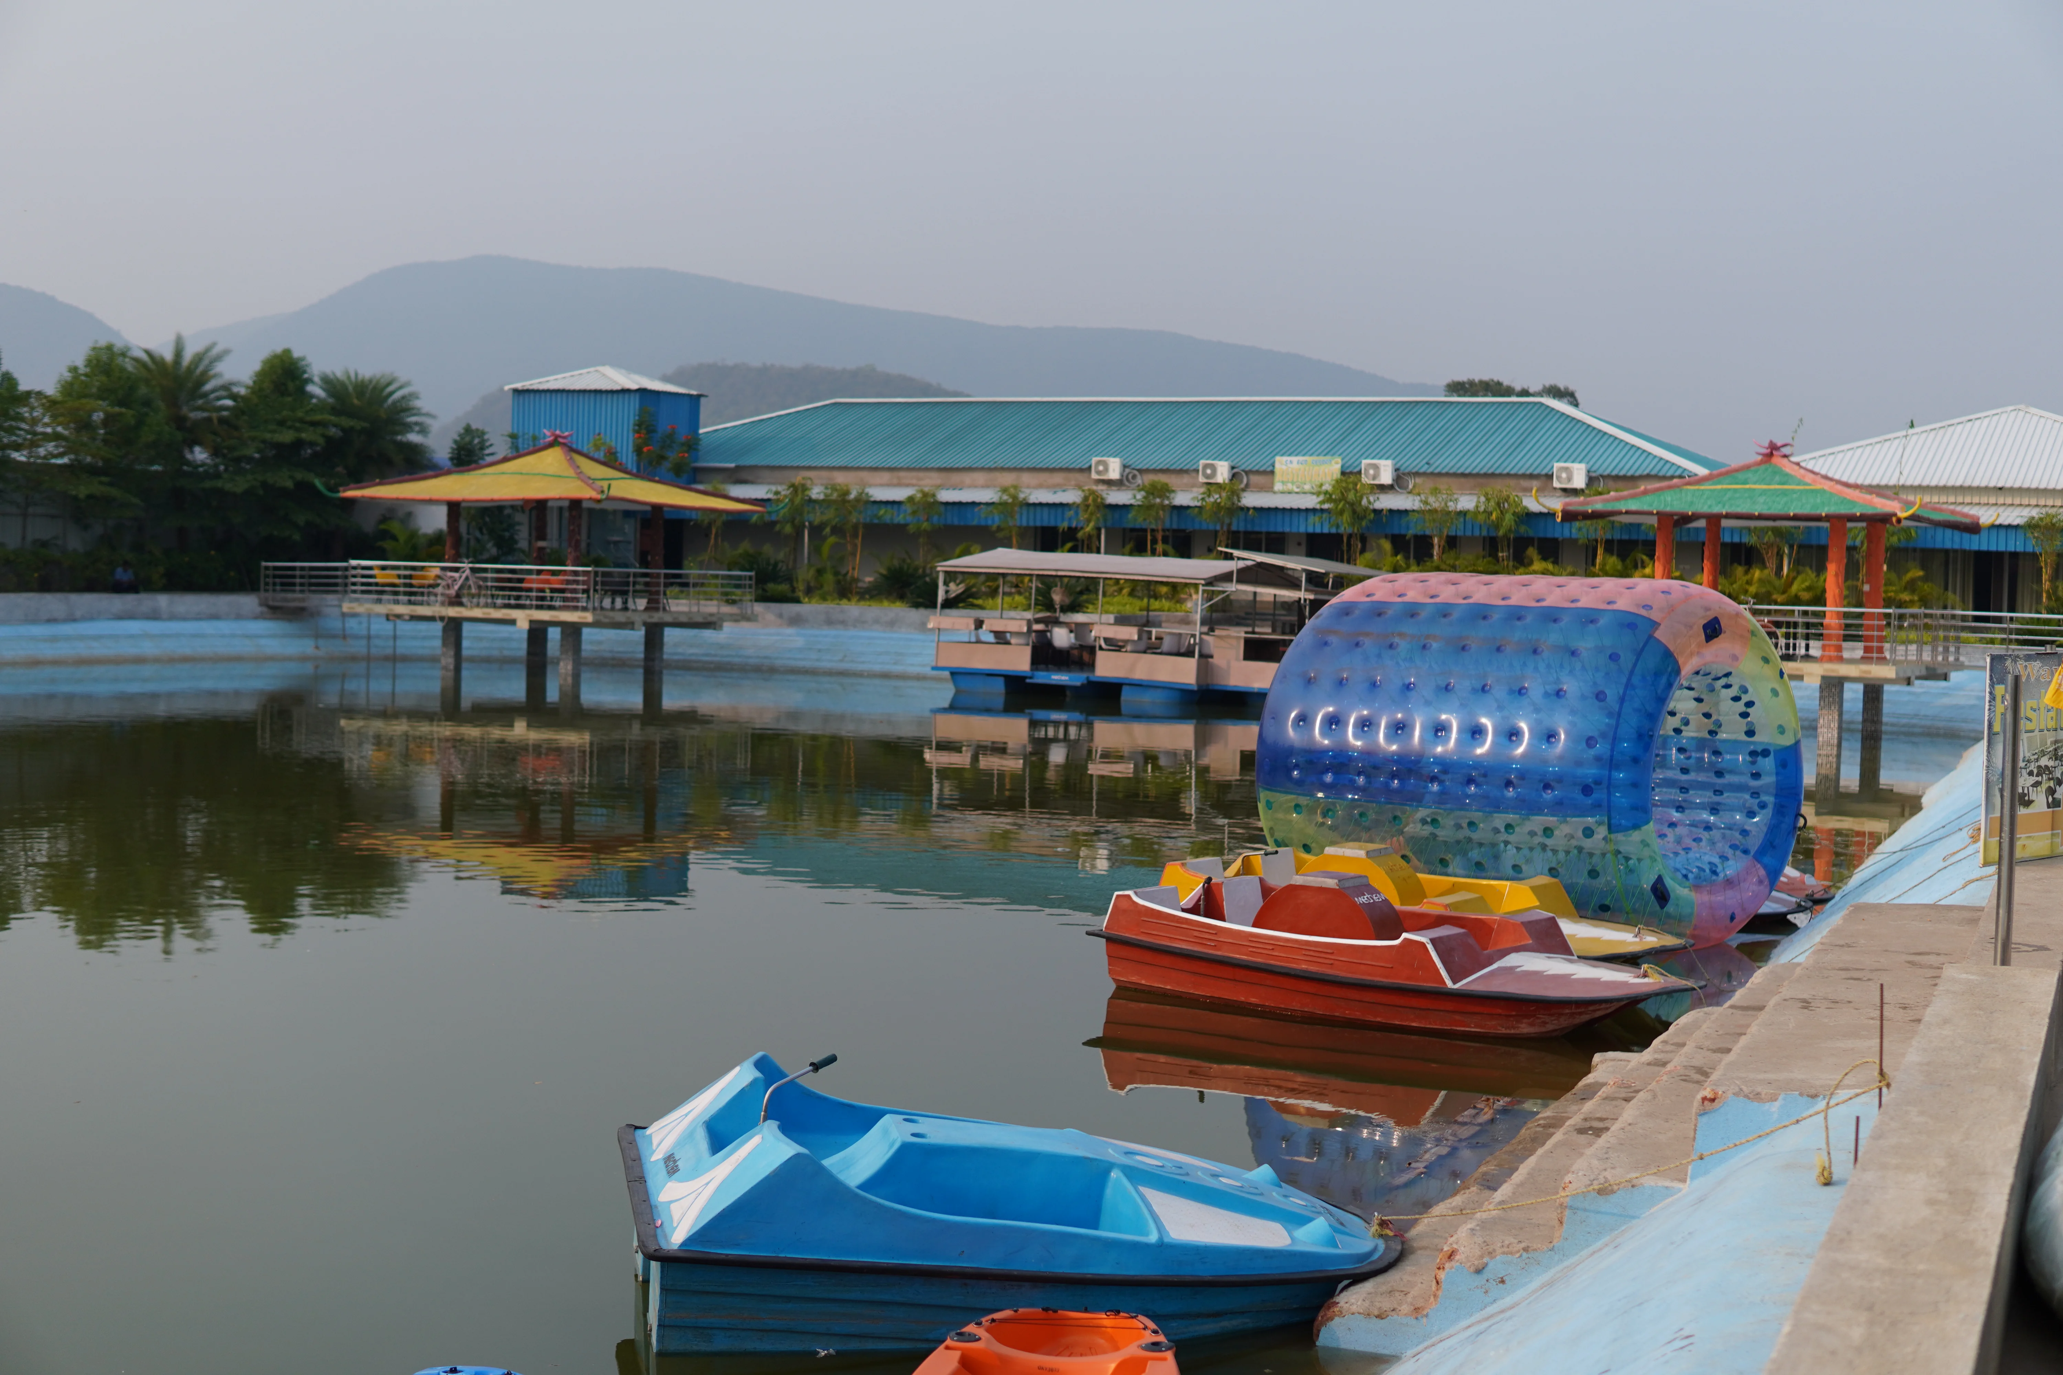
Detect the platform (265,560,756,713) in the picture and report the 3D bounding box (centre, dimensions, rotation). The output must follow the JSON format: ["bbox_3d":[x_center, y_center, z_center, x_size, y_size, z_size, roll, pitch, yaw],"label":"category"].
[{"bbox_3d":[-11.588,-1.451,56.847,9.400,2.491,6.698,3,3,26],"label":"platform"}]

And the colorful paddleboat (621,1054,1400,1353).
[{"bbox_3d":[-0.078,1.654,8.680,2.538,0.787,1.668,2,2,-3],"label":"colorful paddleboat"}]

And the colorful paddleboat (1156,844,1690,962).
[{"bbox_3d":[2.598,1.382,16.329,3.337,0.834,1.621,3,3,34],"label":"colorful paddleboat"}]

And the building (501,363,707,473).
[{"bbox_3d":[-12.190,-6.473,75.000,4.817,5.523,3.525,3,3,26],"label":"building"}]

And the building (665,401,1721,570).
[{"bbox_3d":[3.416,-4.928,71.290,31.725,5.946,13.630,3,3,26],"label":"building"}]

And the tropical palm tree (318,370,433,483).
[{"bbox_3d":[-17.587,-5.475,68.706,3.525,6.002,3.525,2,2,0],"label":"tropical palm tree"}]

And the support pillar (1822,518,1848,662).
[{"bbox_3d":[13.249,-1.599,42.488,0.341,2.378,0.341,3,3,26],"label":"support pillar"}]

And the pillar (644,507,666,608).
[{"bbox_3d":[-8.188,-2.844,56.340,0.341,2.271,0.341,3,3,26],"label":"pillar"}]

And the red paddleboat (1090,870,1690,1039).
[{"bbox_3d":[2.200,1.442,14.664,3.337,0.834,1.621,3,3,34],"label":"red paddleboat"}]

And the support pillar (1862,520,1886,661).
[{"bbox_3d":[14.580,-1.665,44.601,0.341,2.468,0.341,3,3,26],"label":"support pillar"}]

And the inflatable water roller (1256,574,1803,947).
[{"bbox_3d":[3.512,0.474,18.245,3.149,2.491,2.491,4,3,41],"label":"inflatable water roller"}]

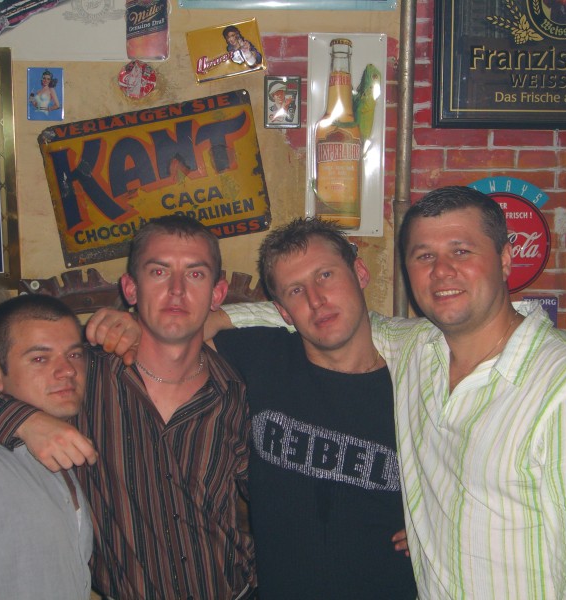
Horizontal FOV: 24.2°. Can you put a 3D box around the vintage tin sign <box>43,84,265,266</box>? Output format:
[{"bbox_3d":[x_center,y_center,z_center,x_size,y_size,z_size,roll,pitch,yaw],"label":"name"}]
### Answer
[{"bbox_3d":[-0.345,-0.329,3.580,0.581,0.384,0.010,-10,5,1],"label":"vintage tin sign"}]

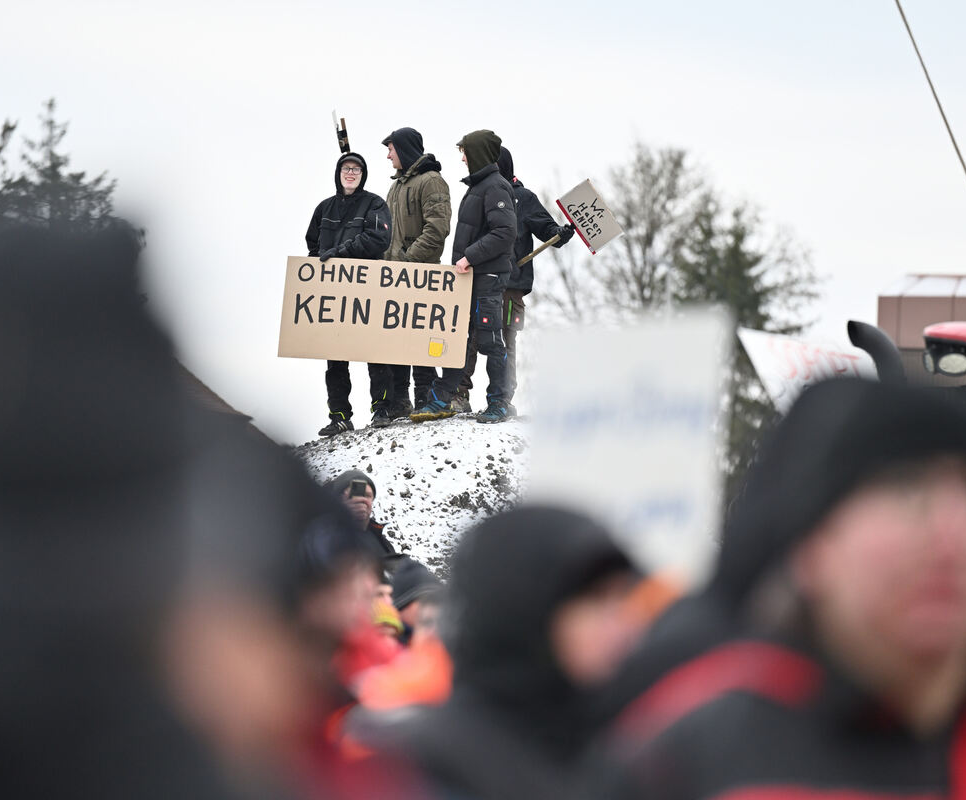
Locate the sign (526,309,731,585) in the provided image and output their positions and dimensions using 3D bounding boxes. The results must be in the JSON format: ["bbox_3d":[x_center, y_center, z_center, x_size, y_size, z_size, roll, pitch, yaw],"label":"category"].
[{"bbox_3d":[0.238,0.098,11.000,0.335,0.470,0.020,1,0,0],"label":"sign"}]

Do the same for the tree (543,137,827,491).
[{"bbox_3d":[3.600,0.200,122.000,5.300,9.900,5.000,0,-2,0],"label":"tree"}]

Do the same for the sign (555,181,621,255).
[{"bbox_3d":[0.690,-1.180,43.000,0.255,0.425,0.025,-33,0,0],"label":"sign"}]

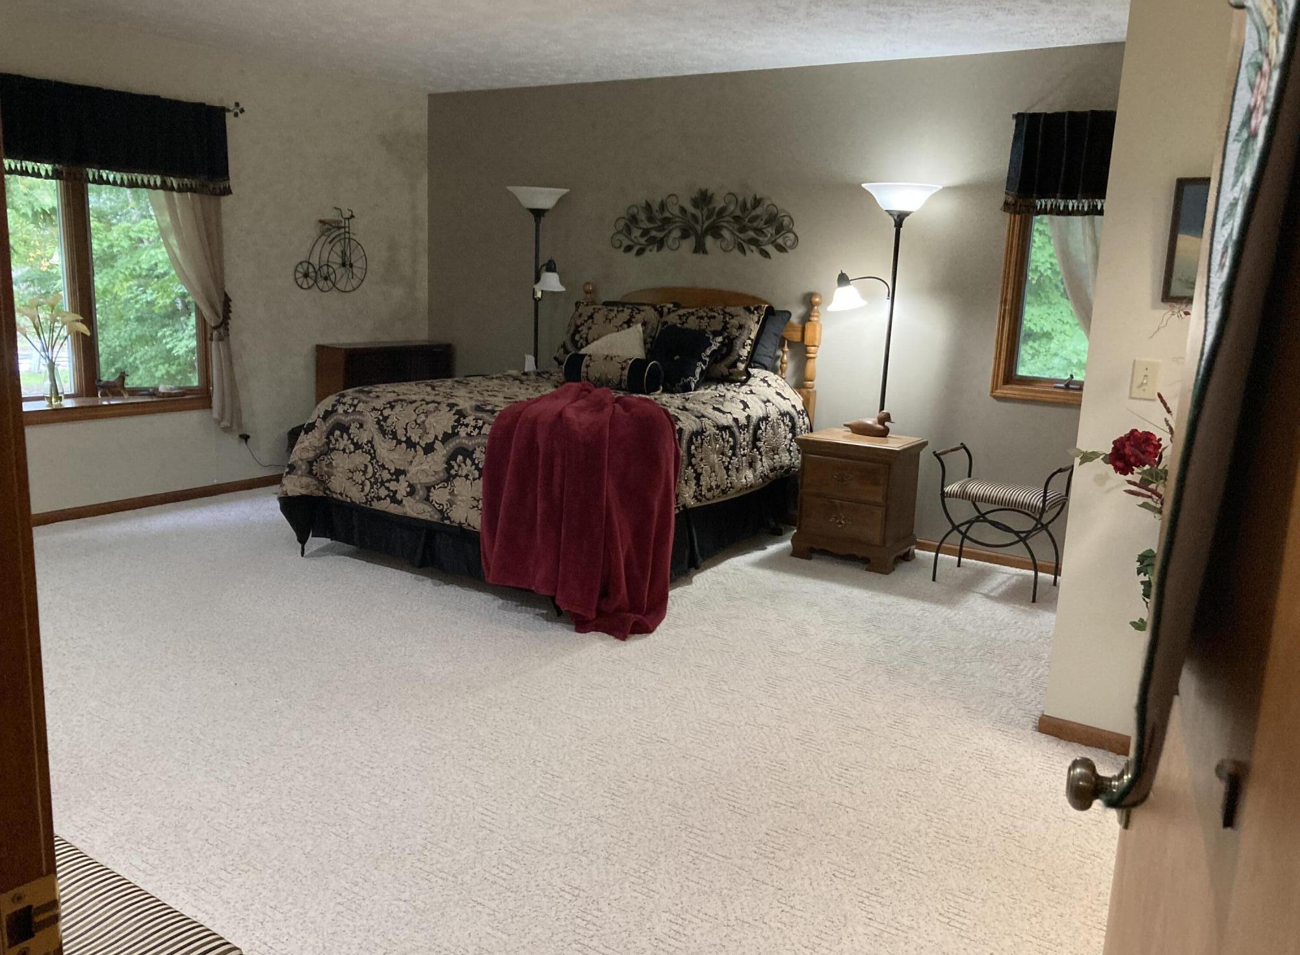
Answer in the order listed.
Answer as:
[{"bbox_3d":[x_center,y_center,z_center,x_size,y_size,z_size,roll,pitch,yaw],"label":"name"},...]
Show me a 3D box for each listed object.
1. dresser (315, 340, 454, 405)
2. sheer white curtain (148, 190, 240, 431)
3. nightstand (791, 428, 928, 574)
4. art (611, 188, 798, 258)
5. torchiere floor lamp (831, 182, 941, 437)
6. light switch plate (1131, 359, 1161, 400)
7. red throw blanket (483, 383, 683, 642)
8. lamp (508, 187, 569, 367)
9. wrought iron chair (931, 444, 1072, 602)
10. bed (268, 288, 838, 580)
[{"bbox_3d":[-1.698,-0.442,6.799,0.290,0.830,0.870,10,14,33],"label":"dresser"},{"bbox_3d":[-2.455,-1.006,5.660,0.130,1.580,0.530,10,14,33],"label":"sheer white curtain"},{"bbox_3d":[1.037,0.108,5.229,0.530,0.605,0.400,10,14,33],"label":"nightstand"},{"bbox_3d":[0.277,-1.426,5.923,1.237,0.385,0.040,10,14,33],"label":"art"},{"bbox_3d":[1.139,-0.517,5.243,0.500,1.820,0.380,3,11,2],"label":"torchiere floor lamp"},{"bbox_3d":[1.413,-0.278,2.995,0.071,0.114,0.014,10,14,33],"label":"light switch plate"},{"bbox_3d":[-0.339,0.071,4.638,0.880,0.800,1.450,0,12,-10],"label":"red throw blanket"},{"bbox_3d":[-0.623,-0.823,6.400,0.380,1.820,0.500,-3,12,-24],"label":"lamp"},{"bbox_3d":[1.634,0.197,4.877,0.600,0.615,0.360,10,14,33],"label":"wrought iron chair"},{"bbox_3d":[-0.386,-0.308,5.237,1.800,1.290,2.150,10,14,33],"label":"bed"}]

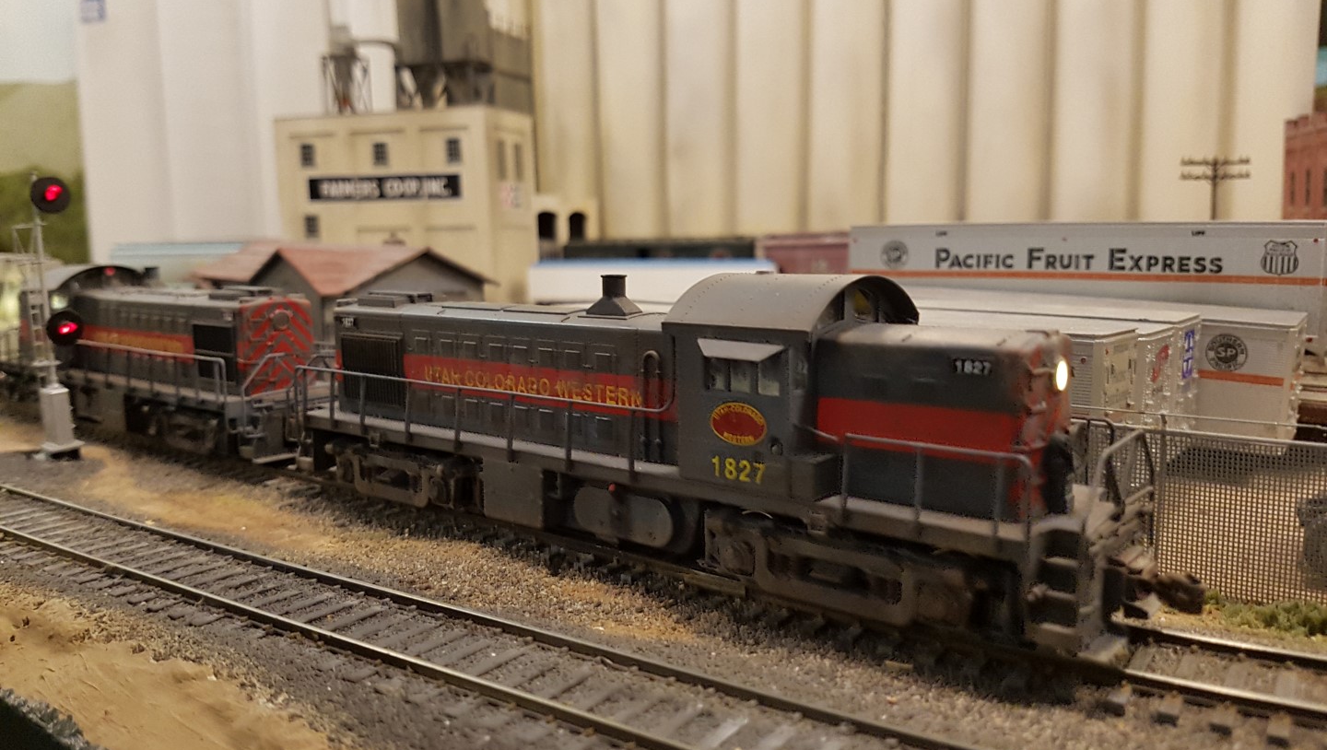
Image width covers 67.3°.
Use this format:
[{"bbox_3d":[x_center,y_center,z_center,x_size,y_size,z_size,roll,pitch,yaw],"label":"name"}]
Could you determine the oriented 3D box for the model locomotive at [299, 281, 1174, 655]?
[{"bbox_3d":[-0.007,0.006,0.192,0.192,0.051,0.036,5,9,40],"label":"model locomotive"}]

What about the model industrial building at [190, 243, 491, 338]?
[{"bbox_3d":[-0.168,-0.032,0.494,0.162,0.069,0.103,5,9,40],"label":"model industrial building"}]

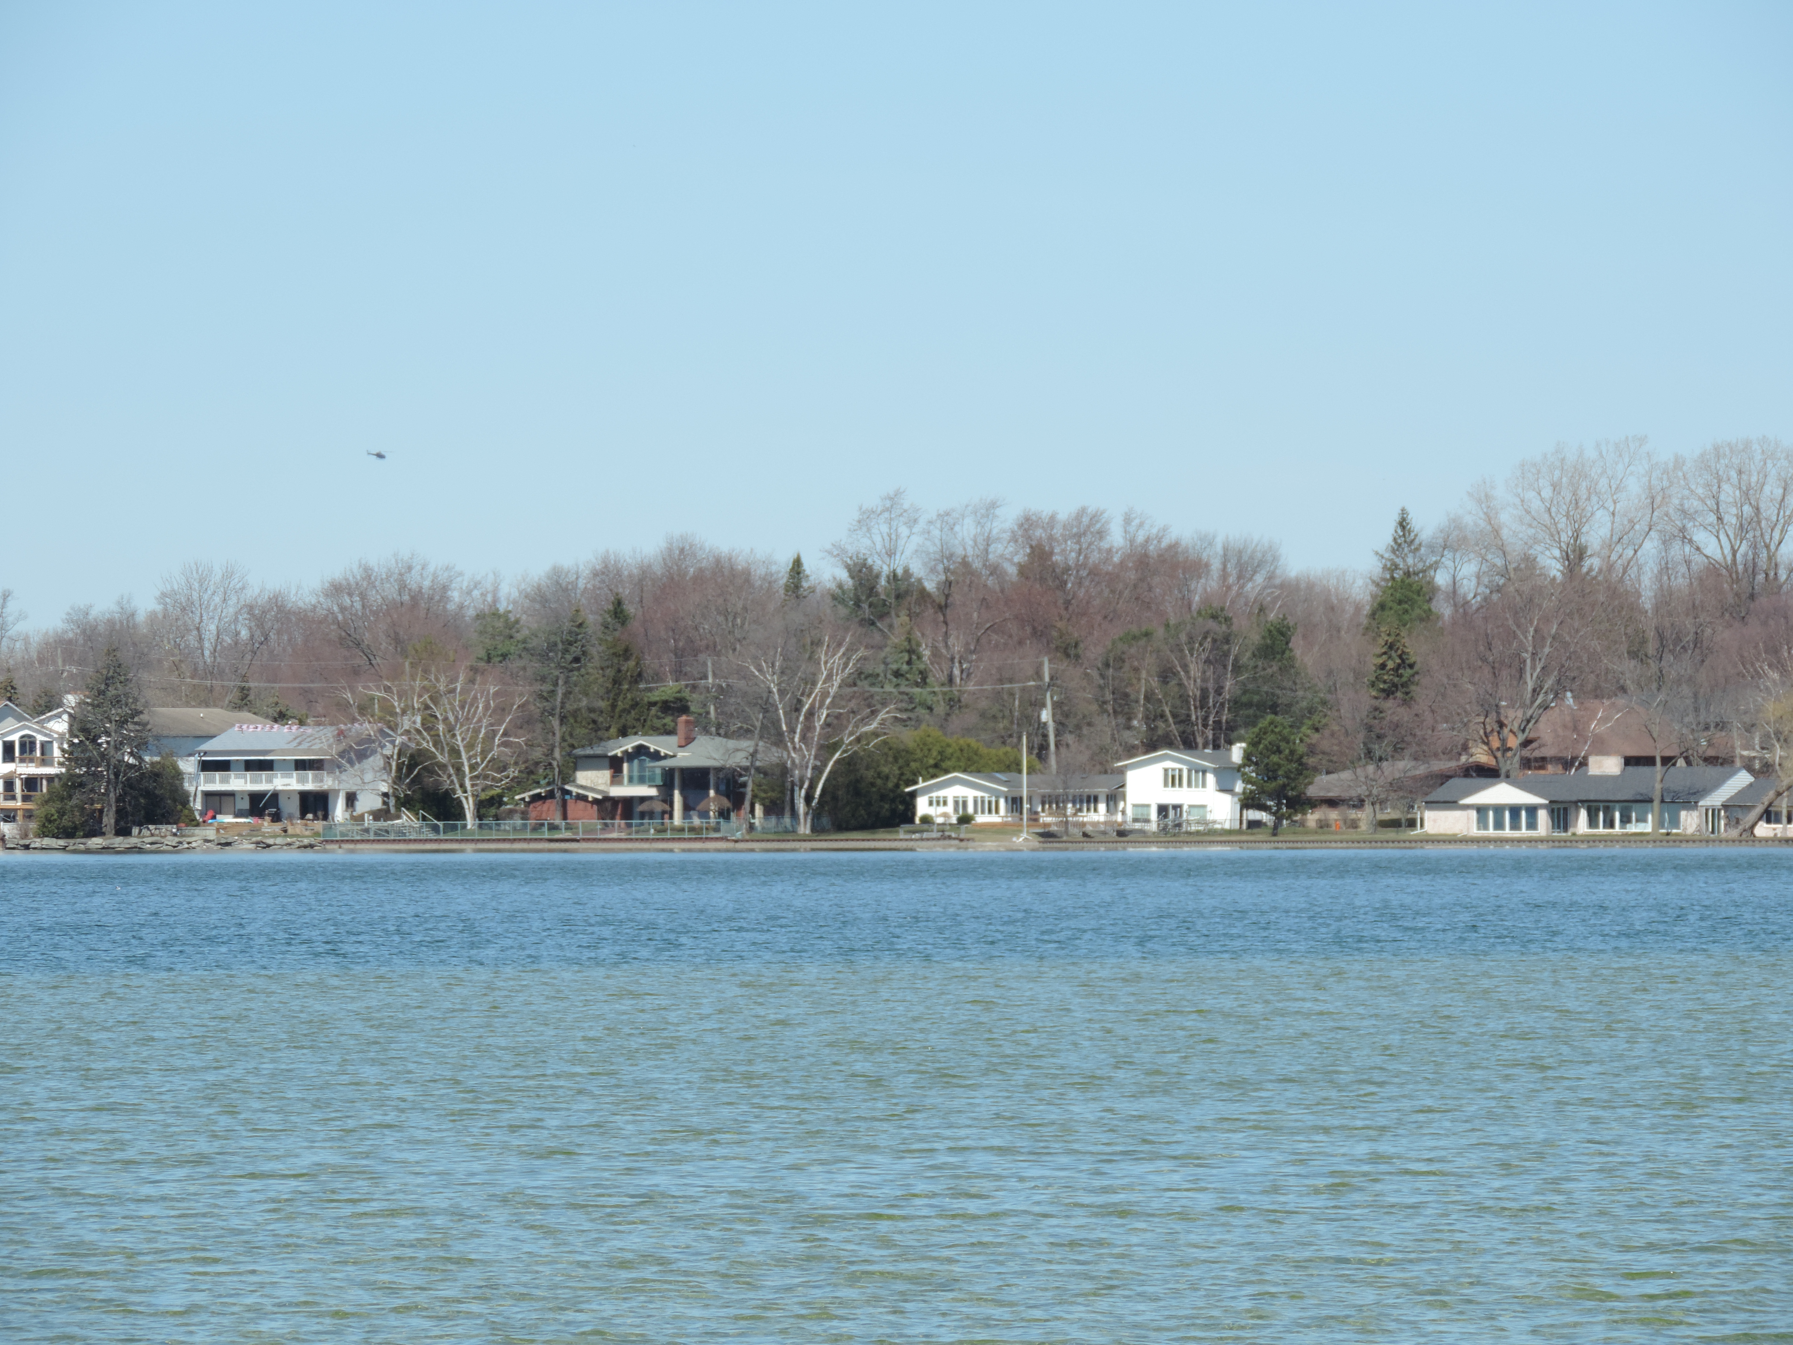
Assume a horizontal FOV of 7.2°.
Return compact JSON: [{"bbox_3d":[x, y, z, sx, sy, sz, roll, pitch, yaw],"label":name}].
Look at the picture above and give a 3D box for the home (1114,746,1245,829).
[{"bbox_3d":[22.357,8.762,1080.000,8.800,6.370,11.000,0,-1,26],"label":"home"}]

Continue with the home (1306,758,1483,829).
[{"bbox_3d":[38.322,9.300,1087.000,12.000,5.450,10.000,0,-1,24],"label":"home"}]

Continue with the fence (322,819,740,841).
[{"bbox_3d":[-27.155,11.701,1060.000,31.064,1.512,0.200,0,-1,8],"label":"fence"}]

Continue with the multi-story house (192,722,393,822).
[{"bbox_3d":[-46.539,7.729,1107.000,12.600,7.730,11.500,0,-1,26],"label":"multi-story house"}]

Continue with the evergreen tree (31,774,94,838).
[{"bbox_3d":[-64.485,10.359,1103.000,4.800,4.990,4.400,0,-1,0],"label":"evergreen tree"}]

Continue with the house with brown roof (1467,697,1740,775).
[{"bbox_3d":[55.522,6.322,1118.000,21.439,8.796,14.000,0,-1,18],"label":"house with brown roof"}]

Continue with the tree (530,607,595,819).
[{"bbox_3d":[-25.612,3.141,1092.000,5.000,16.480,5.000,0,-1,0],"label":"tree"}]

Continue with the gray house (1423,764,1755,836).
[{"bbox_3d":[51.637,9.548,1064.000,22.500,5.390,11.000,0,-1,24],"label":"gray house"}]

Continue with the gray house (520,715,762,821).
[{"bbox_3d":[-19.382,7.451,1098.000,16.000,8.310,12.000,0,-1,25],"label":"gray house"}]

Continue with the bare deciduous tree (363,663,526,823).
[{"bbox_3d":[-33.935,5.472,1070.000,12.206,12.311,11.000,0,-1,0],"label":"bare deciduous tree"}]

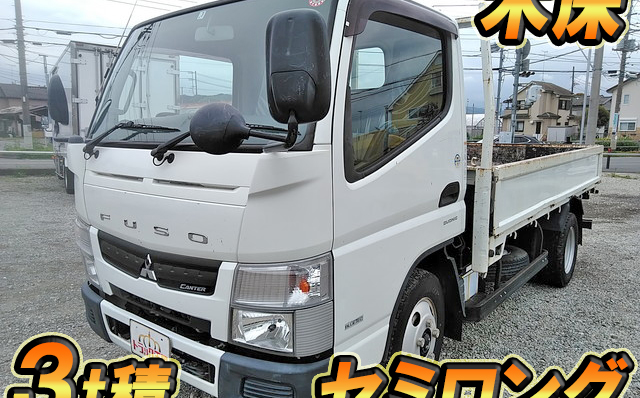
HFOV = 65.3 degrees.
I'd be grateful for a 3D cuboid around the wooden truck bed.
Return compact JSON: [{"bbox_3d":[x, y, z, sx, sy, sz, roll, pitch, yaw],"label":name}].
[{"bbox_3d":[1.335,-0.172,4.705,1.770,0.530,3.350,6,11,39],"label":"wooden truck bed"}]

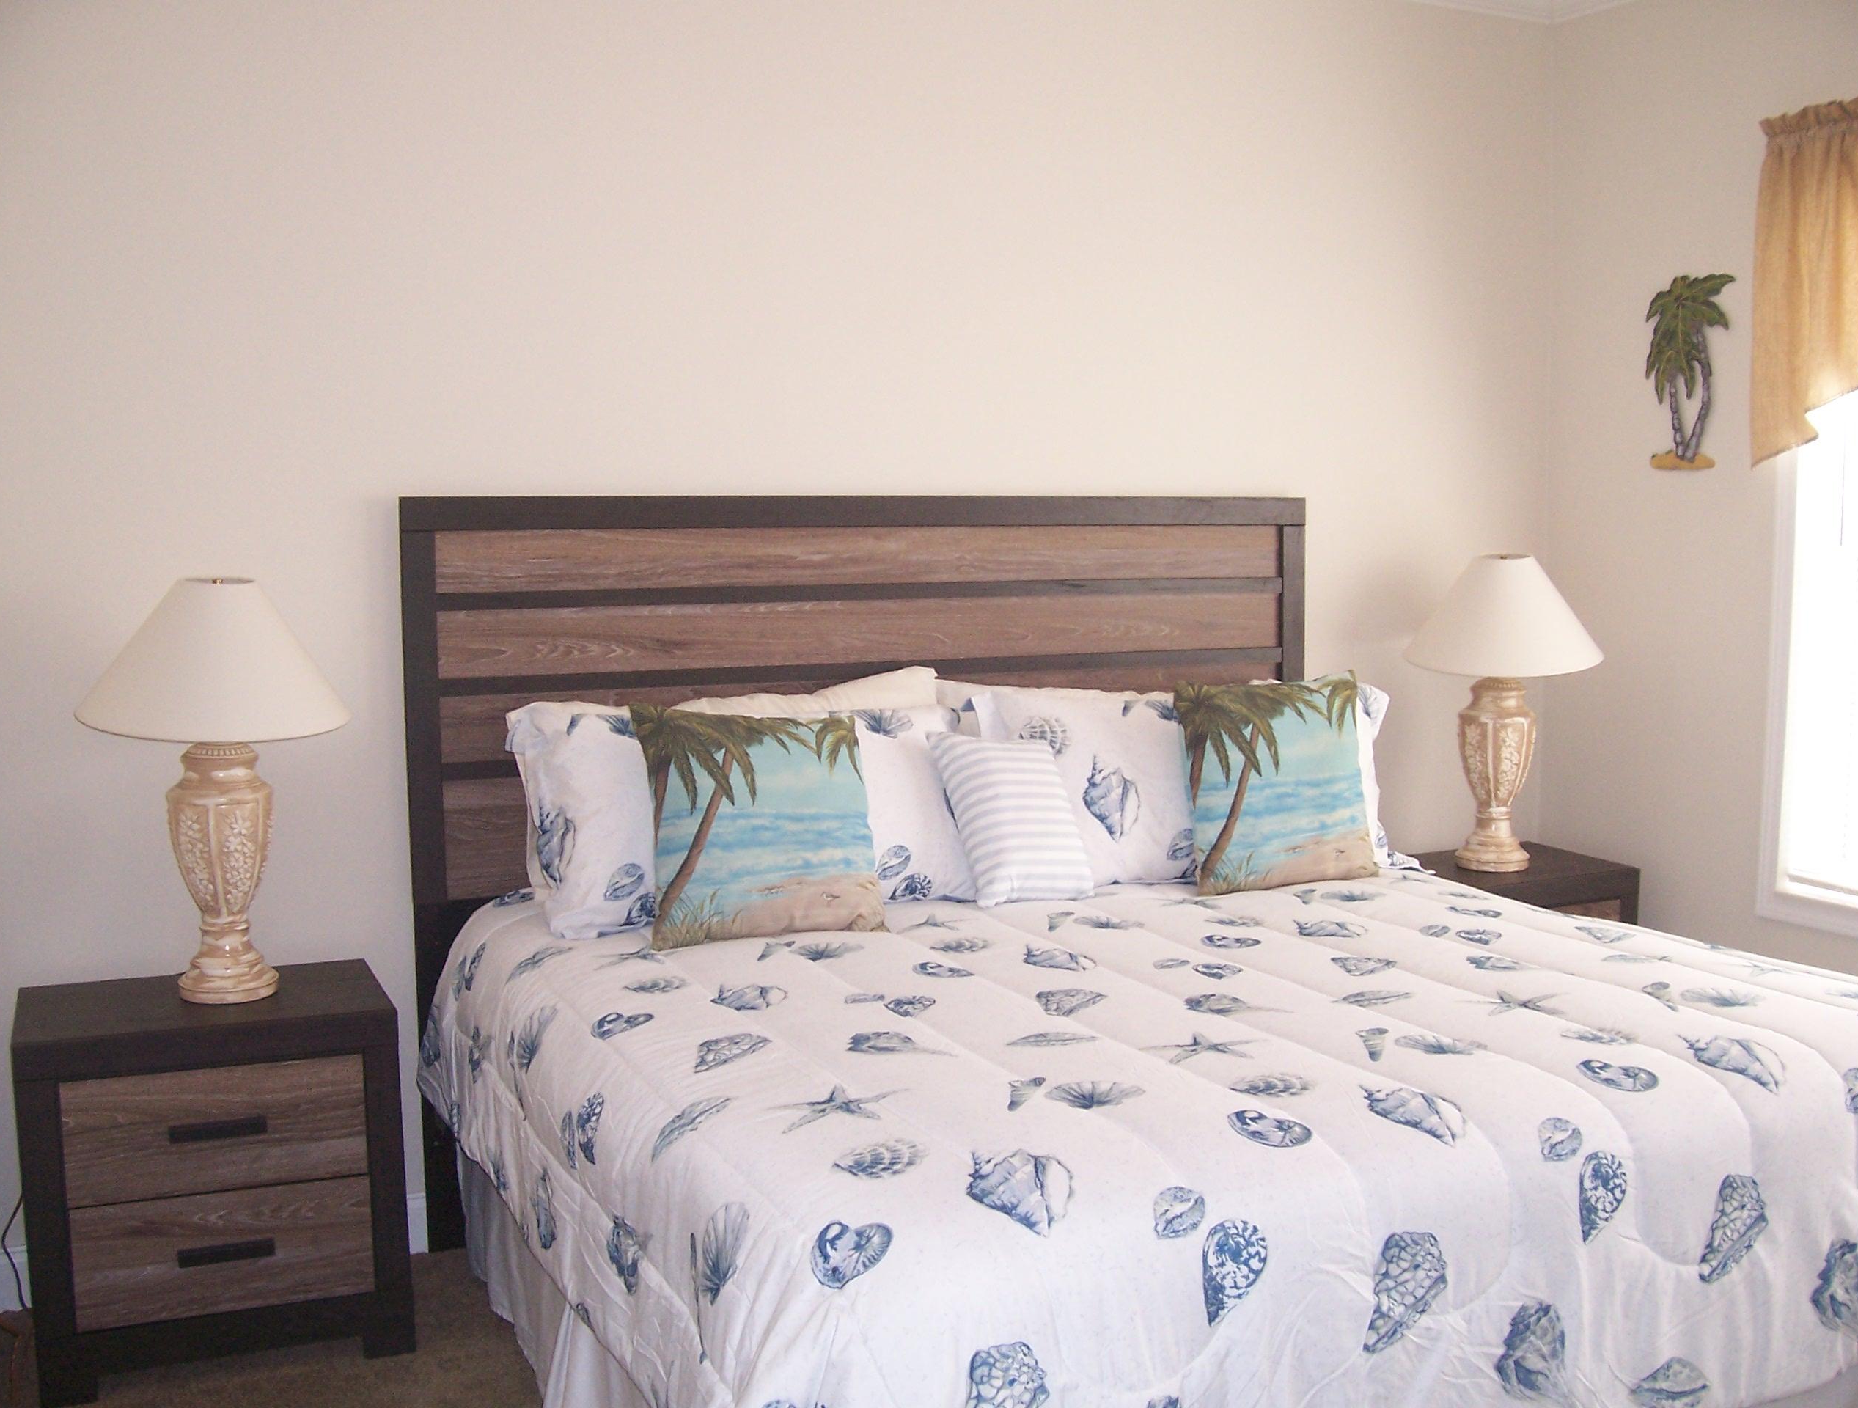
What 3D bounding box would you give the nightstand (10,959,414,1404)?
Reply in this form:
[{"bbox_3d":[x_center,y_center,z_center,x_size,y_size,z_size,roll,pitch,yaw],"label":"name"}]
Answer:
[{"bbox_3d":[-1.222,0.793,3.145,0.611,0.611,0.400,-3,6,-25],"label":"nightstand"}]

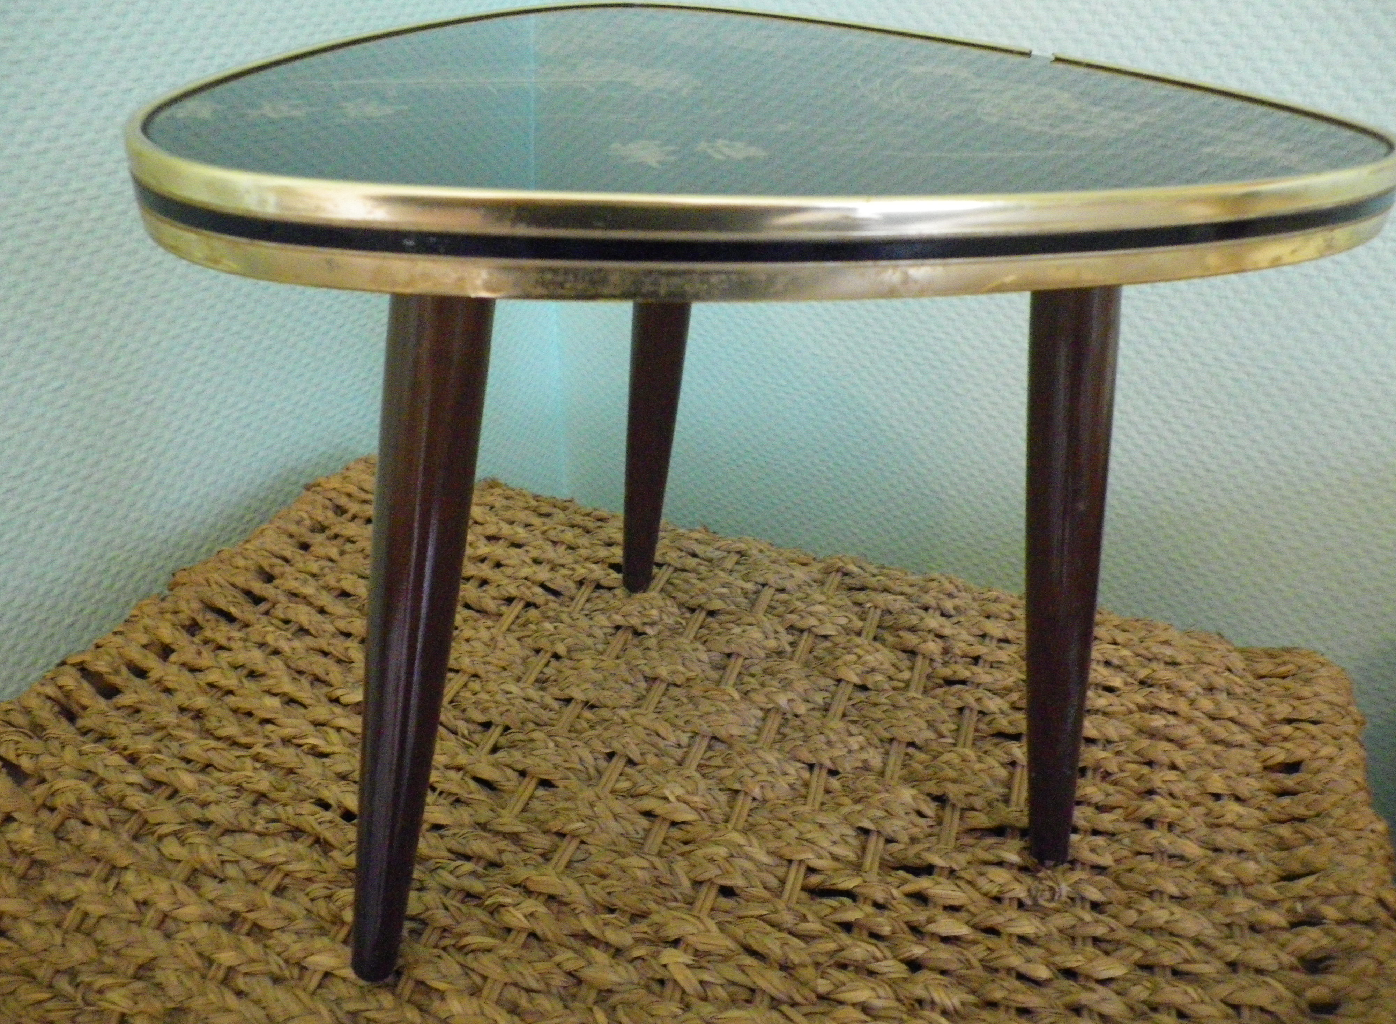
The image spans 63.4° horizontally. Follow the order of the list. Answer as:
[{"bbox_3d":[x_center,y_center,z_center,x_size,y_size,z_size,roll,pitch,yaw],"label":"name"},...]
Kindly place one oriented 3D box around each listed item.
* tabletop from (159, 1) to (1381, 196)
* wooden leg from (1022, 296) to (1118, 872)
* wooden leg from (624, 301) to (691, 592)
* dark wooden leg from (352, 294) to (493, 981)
[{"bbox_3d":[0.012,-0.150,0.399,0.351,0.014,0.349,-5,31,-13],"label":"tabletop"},{"bbox_3d":[0.139,0.020,0.431,0.029,0.290,0.029,-5,27,4],"label":"wooden leg"},{"bbox_3d":[-0.021,-0.070,0.574,0.029,0.290,0.029,6,38,-2],"label":"wooden leg"},{"bbox_3d":[-0.095,0.043,0.370,0.029,0.291,0.029,10,25,-4],"label":"dark wooden leg"}]

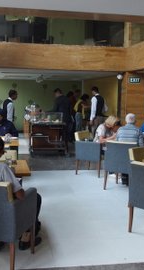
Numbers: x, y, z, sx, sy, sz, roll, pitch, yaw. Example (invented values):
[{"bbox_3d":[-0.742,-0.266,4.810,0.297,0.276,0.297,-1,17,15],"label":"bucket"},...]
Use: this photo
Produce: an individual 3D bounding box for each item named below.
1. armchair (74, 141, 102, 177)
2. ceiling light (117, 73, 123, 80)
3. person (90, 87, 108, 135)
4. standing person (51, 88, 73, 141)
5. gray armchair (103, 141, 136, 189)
[{"bbox_3d":[0.455,0.380,7.257,0.600,0.800,0.580,4,7,28],"label":"armchair"},{"bbox_3d":[1.229,-1.506,9.400,0.160,0.190,0.160,0,6,-9],"label":"ceiling light"},{"bbox_3d":[0.664,-0.304,9.268,0.500,1.770,0.330,-5,8,-43],"label":"person"},{"bbox_3d":[-0.208,-0.346,9.496,0.550,1.730,0.520,3,6,14],"label":"standing person"},{"bbox_3d":[0.929,0.513,6.121,0.580,0.800,0.600,5,7,31],"label":"gray armchair"}]

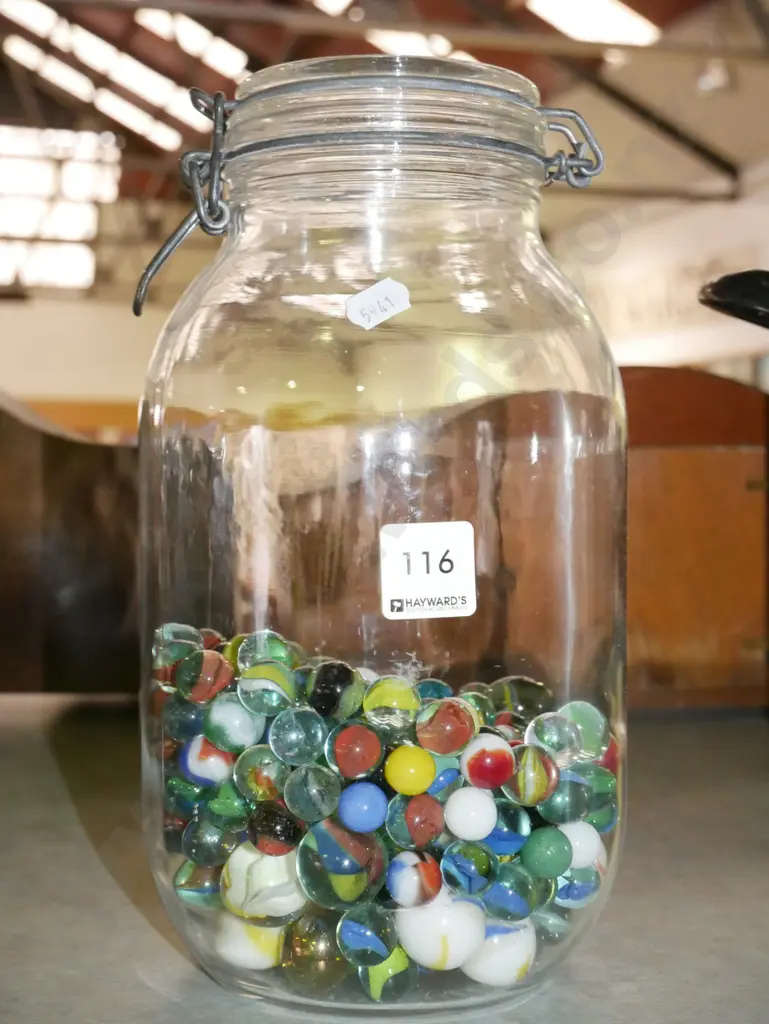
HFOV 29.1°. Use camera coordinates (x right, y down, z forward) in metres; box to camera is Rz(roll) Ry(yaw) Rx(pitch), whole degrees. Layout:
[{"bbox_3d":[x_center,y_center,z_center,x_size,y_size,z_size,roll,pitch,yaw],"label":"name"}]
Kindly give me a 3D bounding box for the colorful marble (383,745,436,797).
[{"bbox_3d":[0.007,0.070,0.399,0.014,0.014,0.014,0,5,0],"label":"colorful marble"}]

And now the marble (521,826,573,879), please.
[{"bbox_3d":[0.045,0.094,0.410,0.015,0.015,0.015,1,4,0],"label":"marble"}]

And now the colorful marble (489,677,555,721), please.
[{"bbox_3d":[0.044,0.066,0.487,0.024,0.024,0.024,0,5,0],"label":"colorful marble"}]

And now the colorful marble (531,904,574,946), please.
[{"bbox_3d":[0.051,0.126,0.456,0.016,0.016,0.016,0,6,0],"label":"colorful marble"}]

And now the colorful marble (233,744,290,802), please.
[{"bbox_3d":[-0.034,0.073,0.412,0.016,0.016,0.016,0,5,0],"label":"colorful marble"}]

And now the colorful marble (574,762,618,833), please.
[{"bbox_3d":[0.061,0.087,0.451,0.021,0.021,0.021,0,5,0],"label":"colorful marble"}]

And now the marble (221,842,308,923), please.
[{"bbox_3d":[-0.034,0.106,0.422,0.025,0.025,0.025,0,5,0],"label":"marble"}]

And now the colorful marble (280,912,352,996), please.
[{"bbox_3d":[-0.019,0.124,0.415,0.022,0.022,0.022,0,5,0],"label":"colorful marble"}]

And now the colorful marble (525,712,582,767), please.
[{"bbox_3d":[0.048,0.065,0.418,0.016,0.016,0.016,0,5,0],"label":"colorful marble"}]

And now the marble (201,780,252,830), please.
[{"bbox_3d":[-0.047,0.088,0.443,0.016,0.016,0.016,0,6,0],"label":"marble"}]

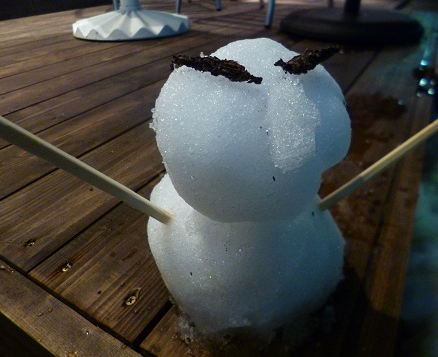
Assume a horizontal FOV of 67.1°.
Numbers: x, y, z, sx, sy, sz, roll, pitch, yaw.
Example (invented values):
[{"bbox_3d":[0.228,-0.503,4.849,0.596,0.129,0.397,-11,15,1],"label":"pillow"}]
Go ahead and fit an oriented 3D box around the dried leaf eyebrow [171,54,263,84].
[{"bbox_3d":[-0.003,-0.051,0.152,0.050,0.007,0.010,23,40,31],"label":"dried leaf eyebrow"}]

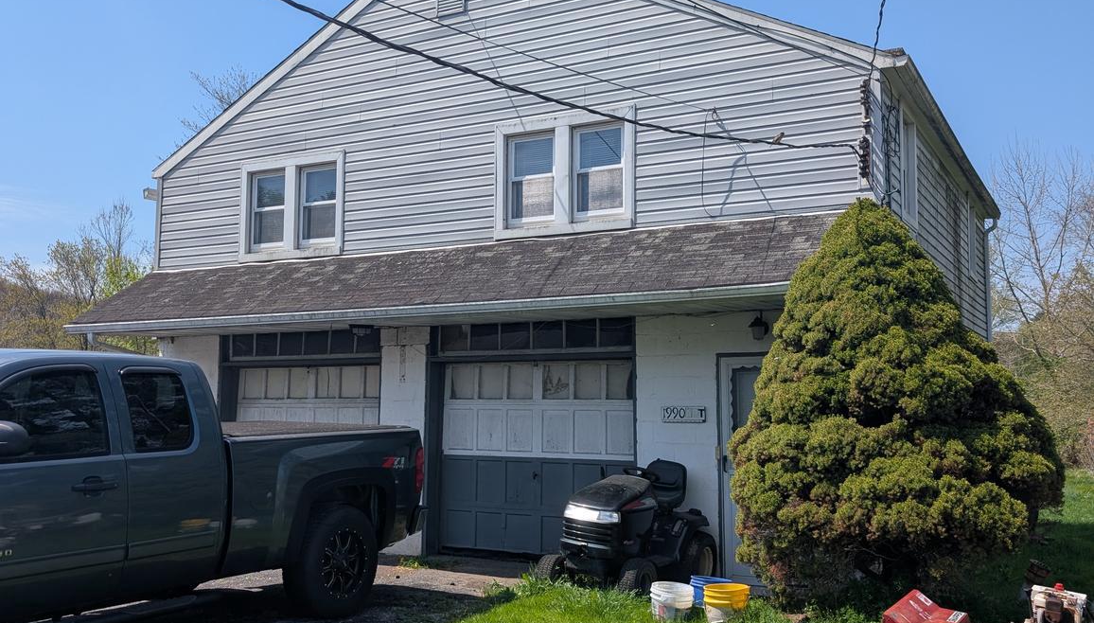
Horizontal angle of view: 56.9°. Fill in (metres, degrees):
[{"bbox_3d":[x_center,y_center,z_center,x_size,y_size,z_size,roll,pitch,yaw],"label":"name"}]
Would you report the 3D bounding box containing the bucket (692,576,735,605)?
[{"bbox_3d":[1.171,2.074,7.085,0.305,0.370,0.305,0,-5,0],"label":"bucket"}]

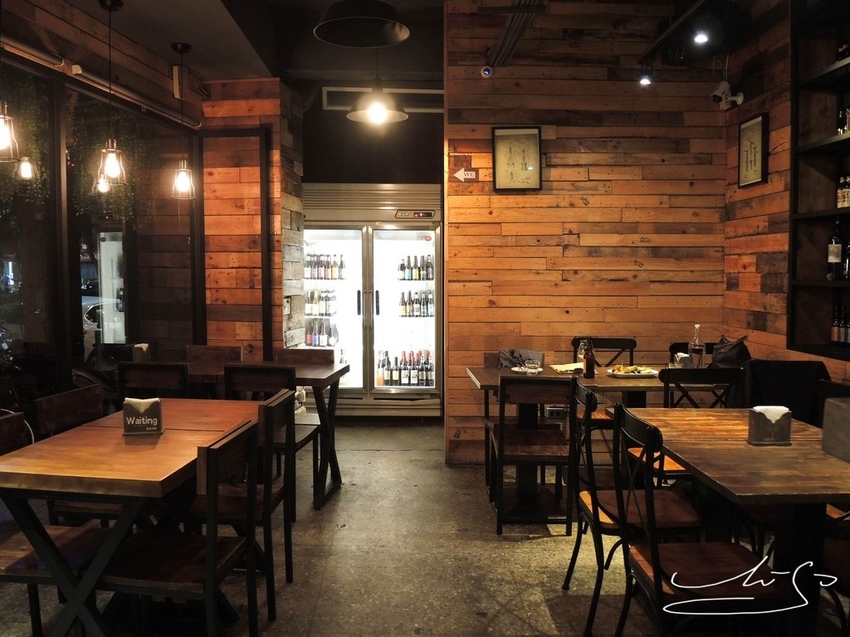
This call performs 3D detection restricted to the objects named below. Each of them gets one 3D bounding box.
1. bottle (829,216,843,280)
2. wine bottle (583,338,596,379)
[{"bbox_3d":[1.944,-0.330,3.255,0.074,0.299,0.074,0,4,-2],"label":"bottle"},{"bbox_3d":[0.943,0.225,3.934,0.062,0.219,0.062,0,4,-3],"label":"wine bottle"}]

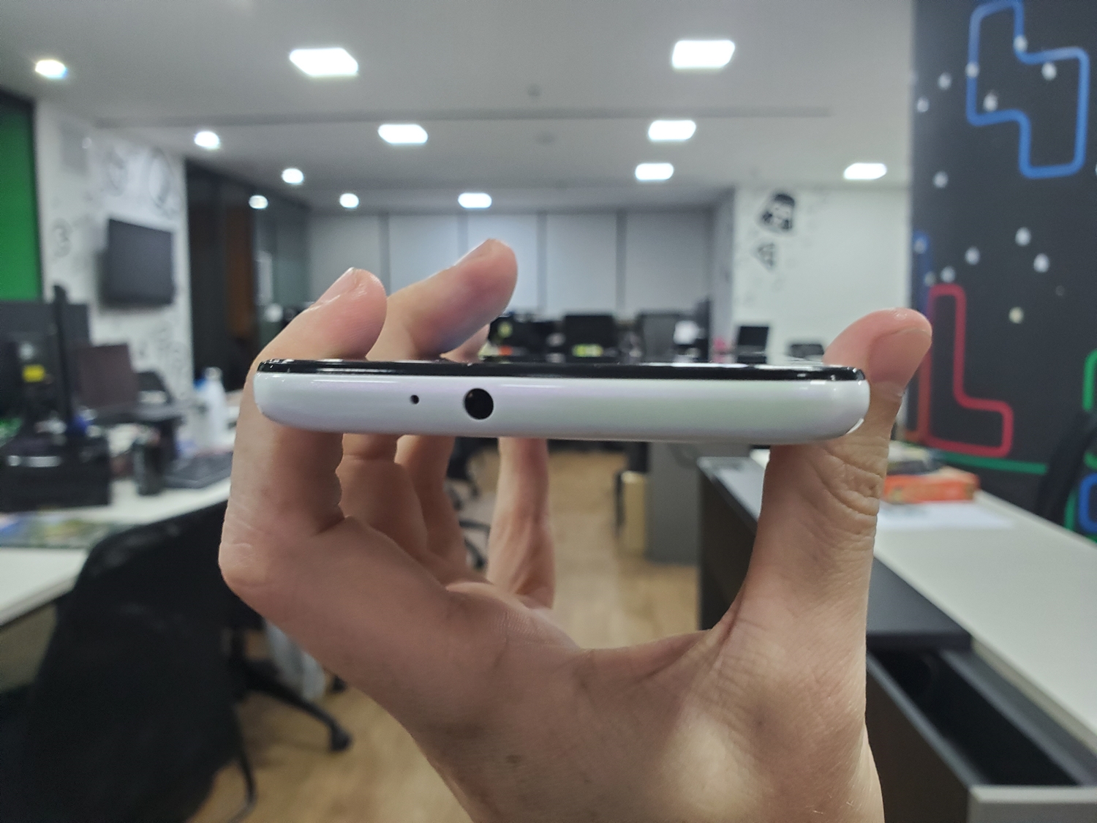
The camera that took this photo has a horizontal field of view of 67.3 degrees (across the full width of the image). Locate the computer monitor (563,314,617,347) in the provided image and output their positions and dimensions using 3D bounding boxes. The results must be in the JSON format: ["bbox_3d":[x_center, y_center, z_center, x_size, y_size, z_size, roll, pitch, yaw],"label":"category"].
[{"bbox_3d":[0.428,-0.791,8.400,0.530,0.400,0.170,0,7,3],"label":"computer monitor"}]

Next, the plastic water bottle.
[{"bbox_3d":[-1.259,-0.018,3.100,0.100,0.290,0.100,0,7,3],"label":"plastic water bottle"}]

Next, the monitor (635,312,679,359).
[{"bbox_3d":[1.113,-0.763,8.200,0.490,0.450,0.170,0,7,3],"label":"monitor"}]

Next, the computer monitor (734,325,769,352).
[{"bbox_3d":[2.248,-0.790,9.100,0.370,0.320,0.160,2,7,18],"label":"computer monitor"}]

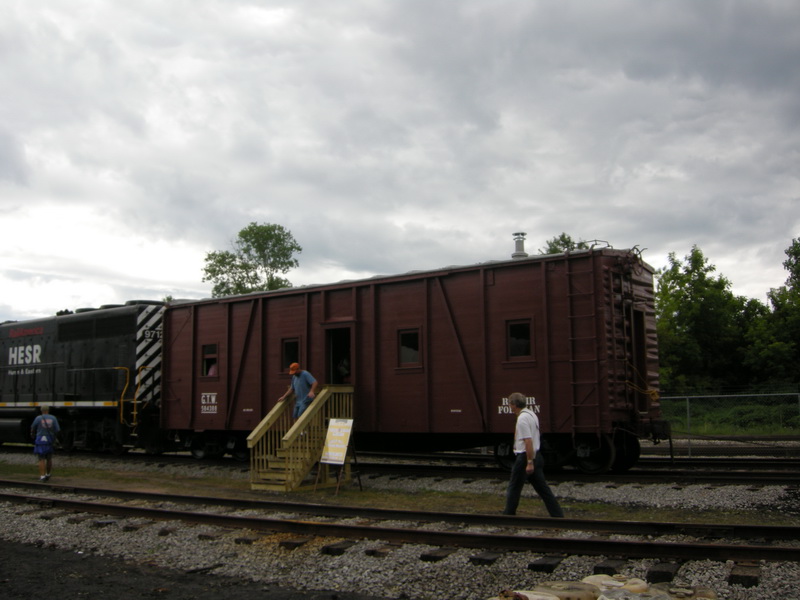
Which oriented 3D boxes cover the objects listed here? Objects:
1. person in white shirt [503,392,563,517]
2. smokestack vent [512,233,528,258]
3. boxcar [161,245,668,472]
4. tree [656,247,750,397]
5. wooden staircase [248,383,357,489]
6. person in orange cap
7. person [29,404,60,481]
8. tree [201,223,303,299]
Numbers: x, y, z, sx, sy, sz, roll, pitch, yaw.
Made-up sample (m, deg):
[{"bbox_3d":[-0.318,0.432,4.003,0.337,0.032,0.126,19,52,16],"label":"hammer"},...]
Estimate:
[{"bbox_3d":[1.782,2.148,11.380,0.800,1.720,0.550,-4,-8,27],"label":"person in white shirt"},{"bbox_3d":[2.506,-1.133,17.300,0.320,0.540,0.320,-1,-7,0],"label":"smokestack vent"},{"bbox_3d":[-0.383,1.630,19.722,13.000,4.420,2.980,-6,-9,35],"label":"boxcar"},{"bbox_3d":[14.925,1.904,40.424,4.700,9.155,4.500,-4,-8,20],"label":"tree"},{"bbox_3d":[-2.027,2.825,17.425,1.020,2.120,2.250,-6,-9,35],"label":"wooden staircase"},{"bbox_3d":[-2.093,2.165,17.463,0.600,1.700,0.500,-7,-10,41],"label":"person in orange cap"},{"bbox_3d":[-8.067,3.260,18.959,0.620,1.740,0.420,2,-8,-24],"label":"person"},{"bbox_3d":[-9.825,1.710,55.121,6.700,13.966,6.500,0,-7,-10],"label":"tree"}]

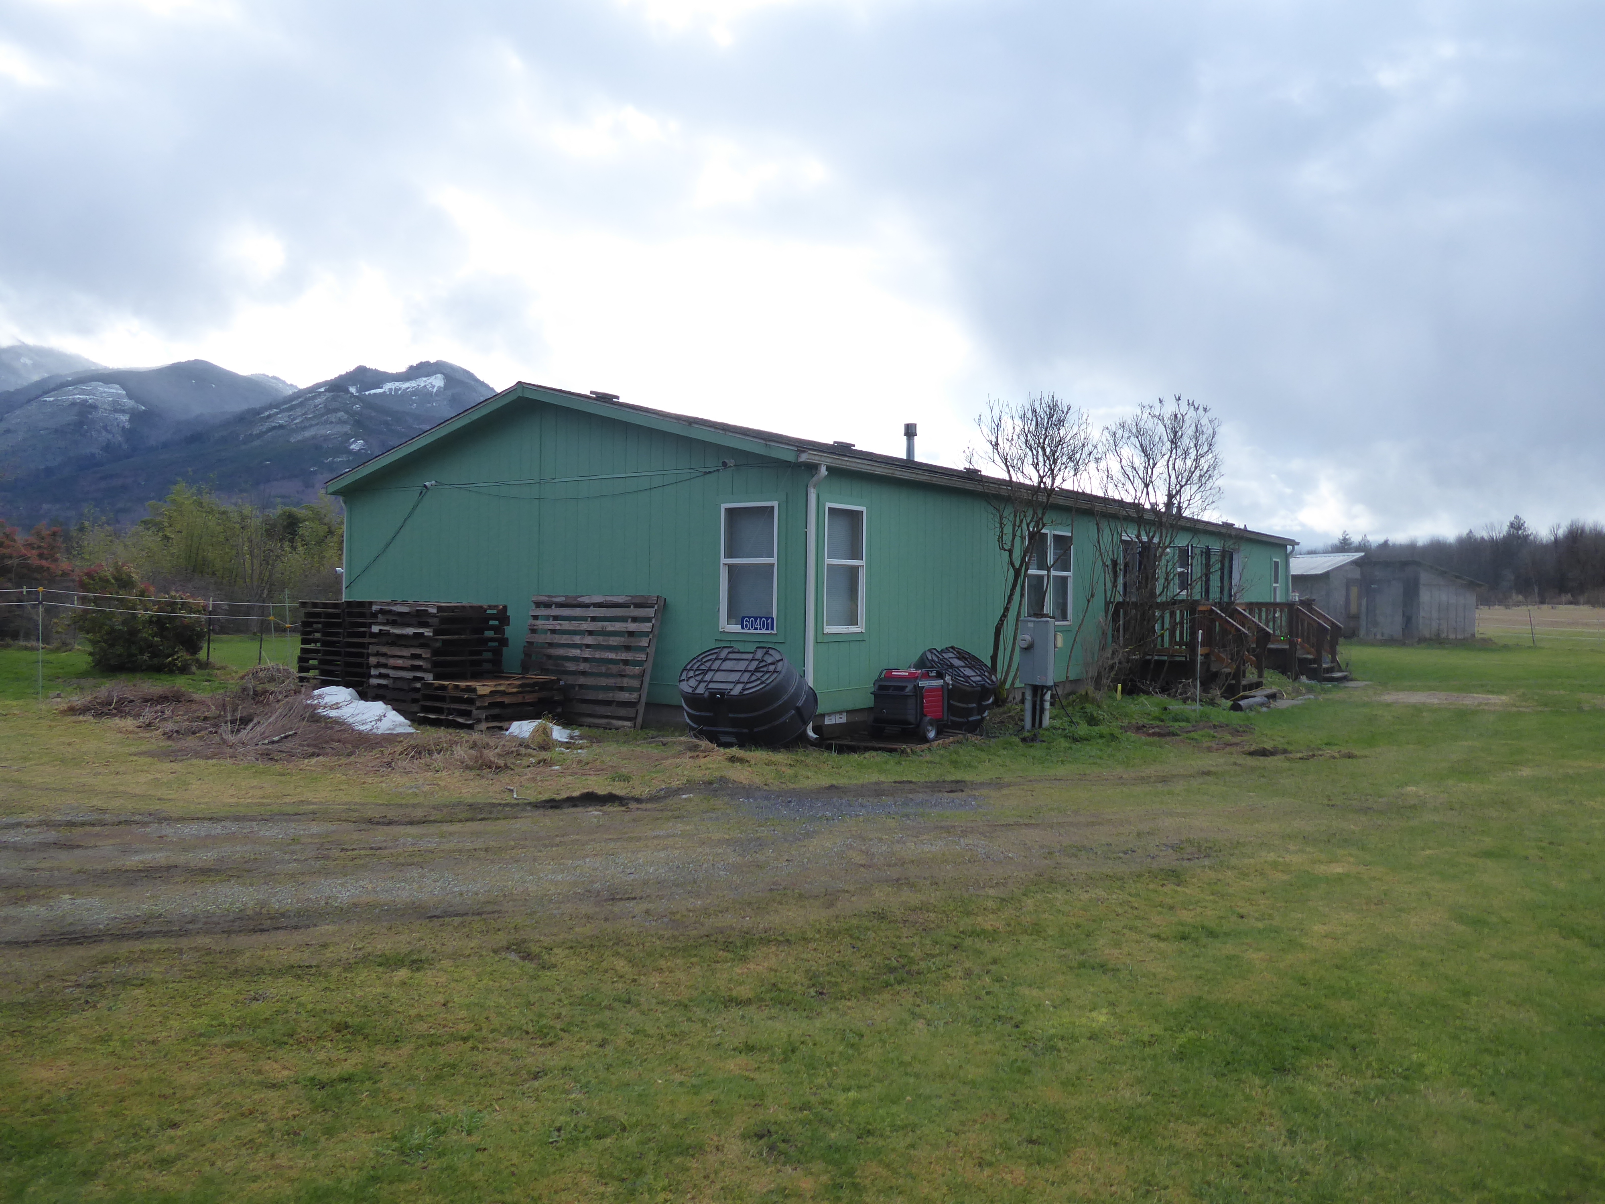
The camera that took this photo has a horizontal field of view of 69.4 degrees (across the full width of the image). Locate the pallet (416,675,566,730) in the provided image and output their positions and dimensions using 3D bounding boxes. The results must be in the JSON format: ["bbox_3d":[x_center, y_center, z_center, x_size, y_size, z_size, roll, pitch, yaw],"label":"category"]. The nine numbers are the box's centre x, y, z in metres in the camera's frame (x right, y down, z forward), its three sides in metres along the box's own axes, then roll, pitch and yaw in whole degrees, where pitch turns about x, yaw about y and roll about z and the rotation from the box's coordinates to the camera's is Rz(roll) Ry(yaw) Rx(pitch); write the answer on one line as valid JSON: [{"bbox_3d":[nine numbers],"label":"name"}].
[{"bbox_3d":[-3.557,1.141,13.166,0.990,0.475,1.267,1,0,30],"label":"pallet"}]

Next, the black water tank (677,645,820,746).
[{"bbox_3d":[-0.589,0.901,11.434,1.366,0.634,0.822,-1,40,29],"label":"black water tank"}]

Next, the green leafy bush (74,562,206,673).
[{"bbox_3d":[-12.429,0.239,21.780,2.376,2.029,2.178,0,0,-16],"label":"green leafy bush"}]

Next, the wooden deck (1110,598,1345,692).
[{"bbox_3d":[8.249,0.766,21.392,2.079,1.485,8.118,1,0,36],"label":"wooden deck"}]

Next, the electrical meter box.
[{"bbox_3d":[2.557,0.560,12.672,0.346,0.752,0.218,1,0,36],"label":"electrical meter box"}]

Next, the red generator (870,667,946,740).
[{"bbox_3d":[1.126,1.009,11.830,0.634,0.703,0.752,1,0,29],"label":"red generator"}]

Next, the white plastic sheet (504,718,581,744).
[{"bbox_3d":[-2.689,1.288,11.979,0.772,0.178,0.446,1,0,27],"label":"white plastic sheet"}]

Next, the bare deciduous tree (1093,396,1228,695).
[{"bbox_3d":[5.626,-0.927,18.216,2.079,4.554,1.881,1,0,24],"label":"bare deciduous tree"}]

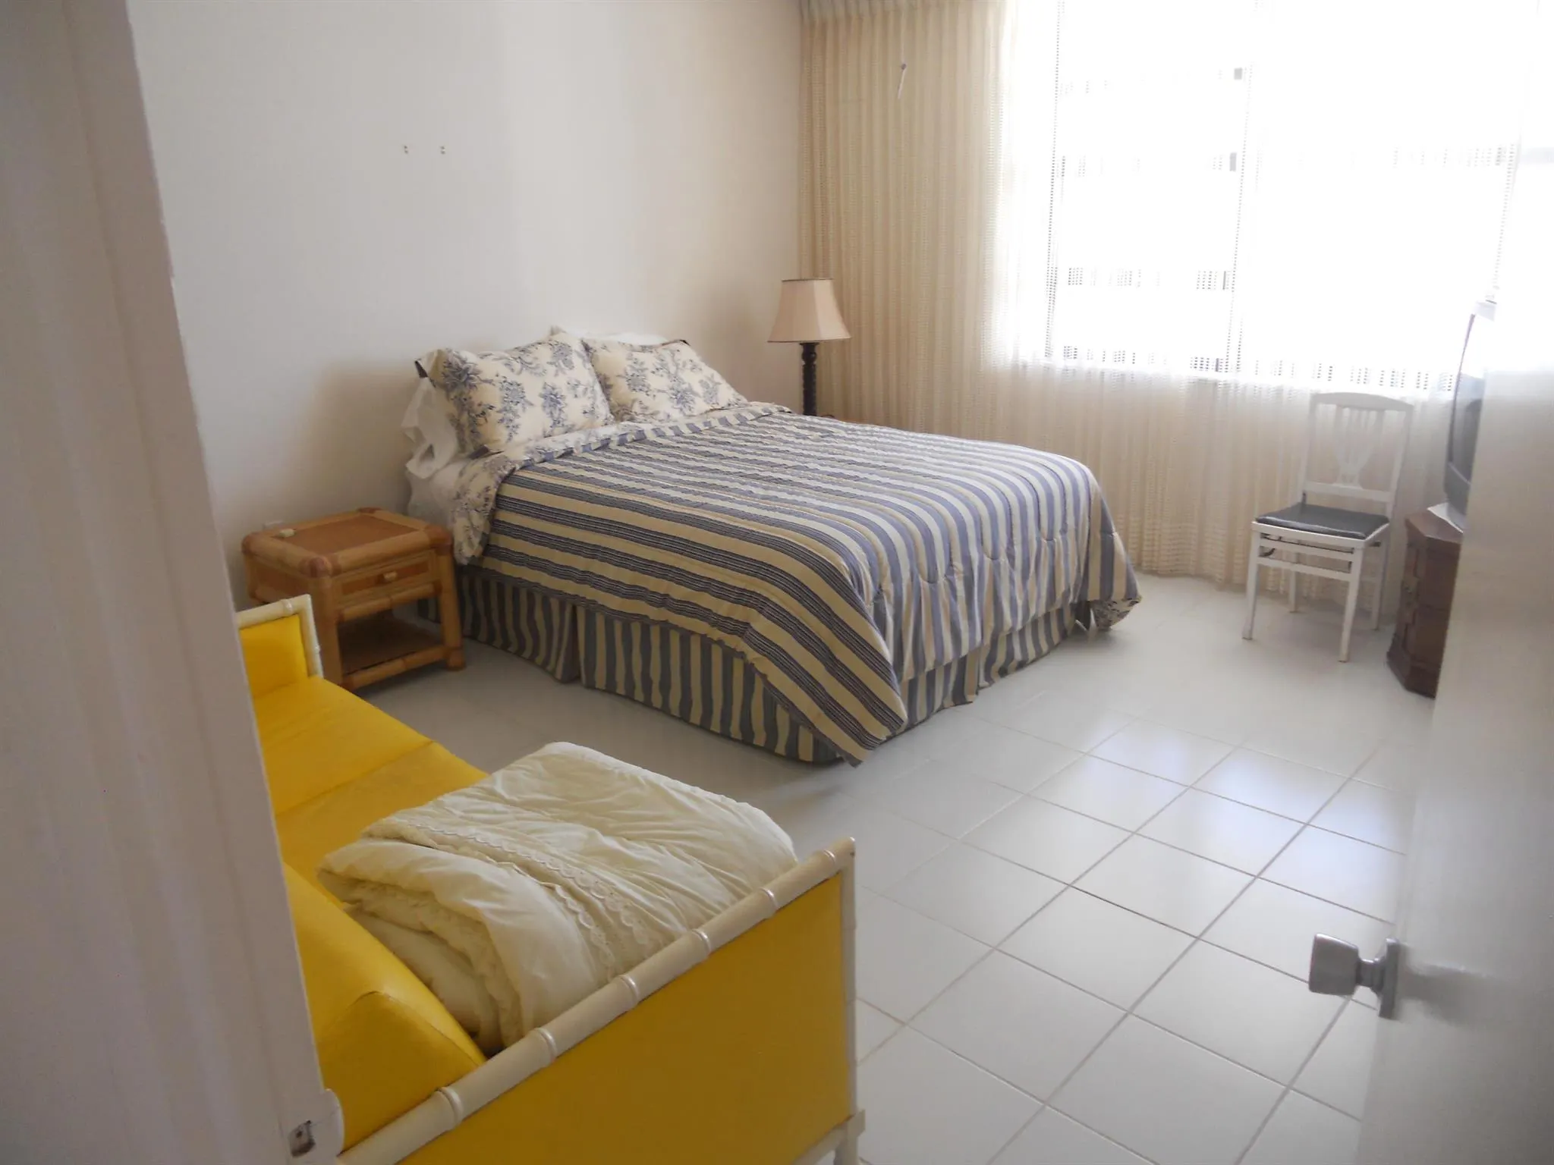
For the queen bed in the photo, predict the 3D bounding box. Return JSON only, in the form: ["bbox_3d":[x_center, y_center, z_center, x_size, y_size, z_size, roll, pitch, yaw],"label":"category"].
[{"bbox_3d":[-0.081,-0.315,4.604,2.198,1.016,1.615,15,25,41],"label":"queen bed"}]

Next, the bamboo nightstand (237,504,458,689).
[{"bbox_3d":[-1.525,0.071,4.403,0.483,0.496,0.493,15,25,41],"label":"bamboo nightstand"}]

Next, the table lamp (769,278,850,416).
[{"bbox_3d":[0.158,-1.097,5.818,0.380,0.720,0.380,15,25,41],"label":"table lamp"}]

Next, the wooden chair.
[{"bbox_3d":[1.983,-0.214,4.357,0.386,0.866,0.466,15,25,41],"label":"wooden chair"}]

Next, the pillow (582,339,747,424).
[{"bbox_3d":[-0.501,-0.875,5.308,0.630,0.430,0.170,-20,-16,-44],"label":"pillow"}]

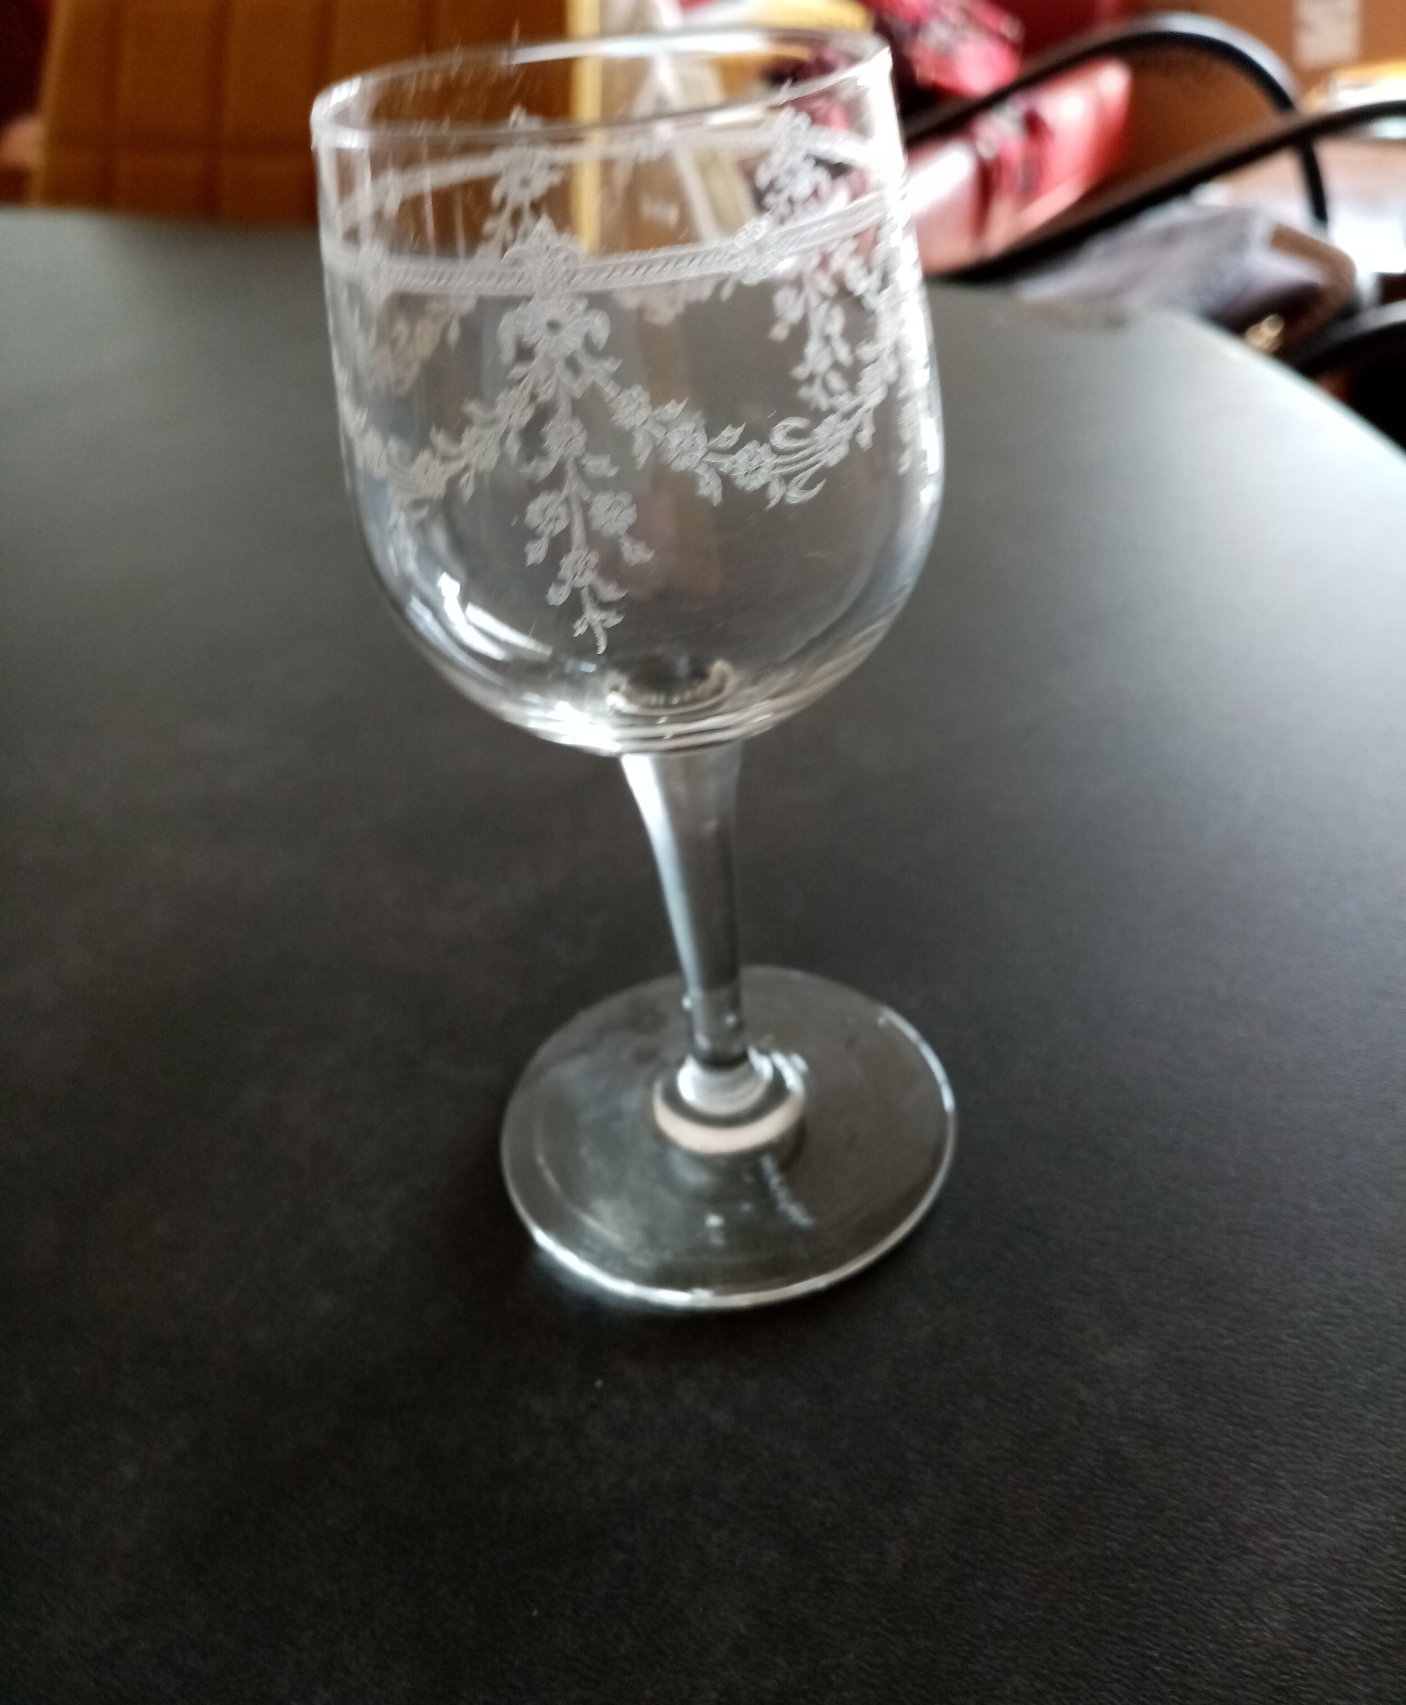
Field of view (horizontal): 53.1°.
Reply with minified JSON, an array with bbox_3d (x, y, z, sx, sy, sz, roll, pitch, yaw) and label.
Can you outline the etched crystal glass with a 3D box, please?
[{"bbox_3d":[-0.003,-0.016,0.169,0.067,0.138,0.067,-7,37,0],"label":"etched crystal glass"}]

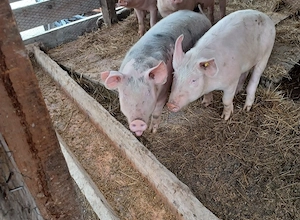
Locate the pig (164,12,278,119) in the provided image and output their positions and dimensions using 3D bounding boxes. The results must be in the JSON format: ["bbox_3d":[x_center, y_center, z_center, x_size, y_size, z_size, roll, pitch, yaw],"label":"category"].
[{"bbox_3d":[0.422,-0.229,1.767,0.828,0.564,0.282,-32,47,-33],"label":"pig"}]

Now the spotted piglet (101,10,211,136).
[{"bbox_3d":[0.117,-0.248,1.829,0.282,0.540,0.852,17,42,23],"label":"spotted piglet"}]

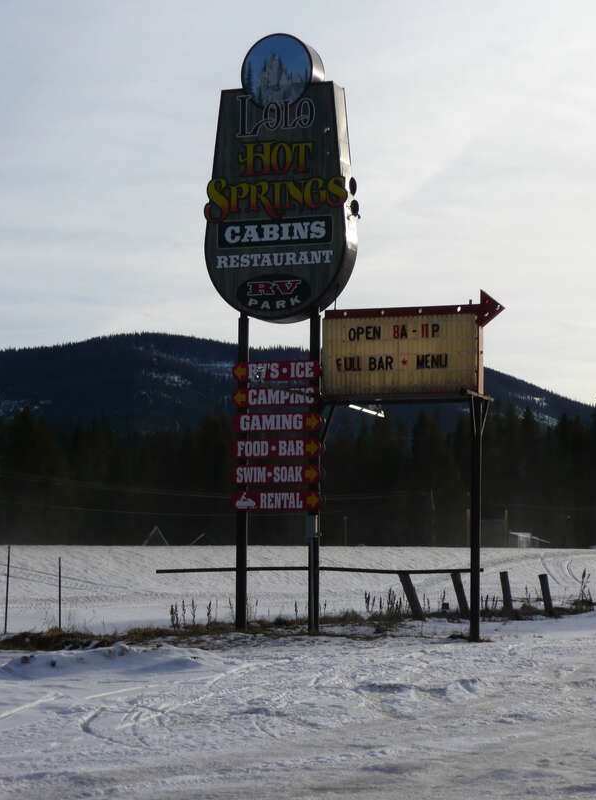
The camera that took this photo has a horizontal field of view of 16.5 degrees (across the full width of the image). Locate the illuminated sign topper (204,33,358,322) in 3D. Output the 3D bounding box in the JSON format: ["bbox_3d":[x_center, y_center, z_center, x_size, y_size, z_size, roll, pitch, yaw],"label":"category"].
[{"bbox_3d":[-0.266,-3.709,34.479,2.528,4.778,0.630,-1,-4,20],"label":"illuminated sign topper"}]

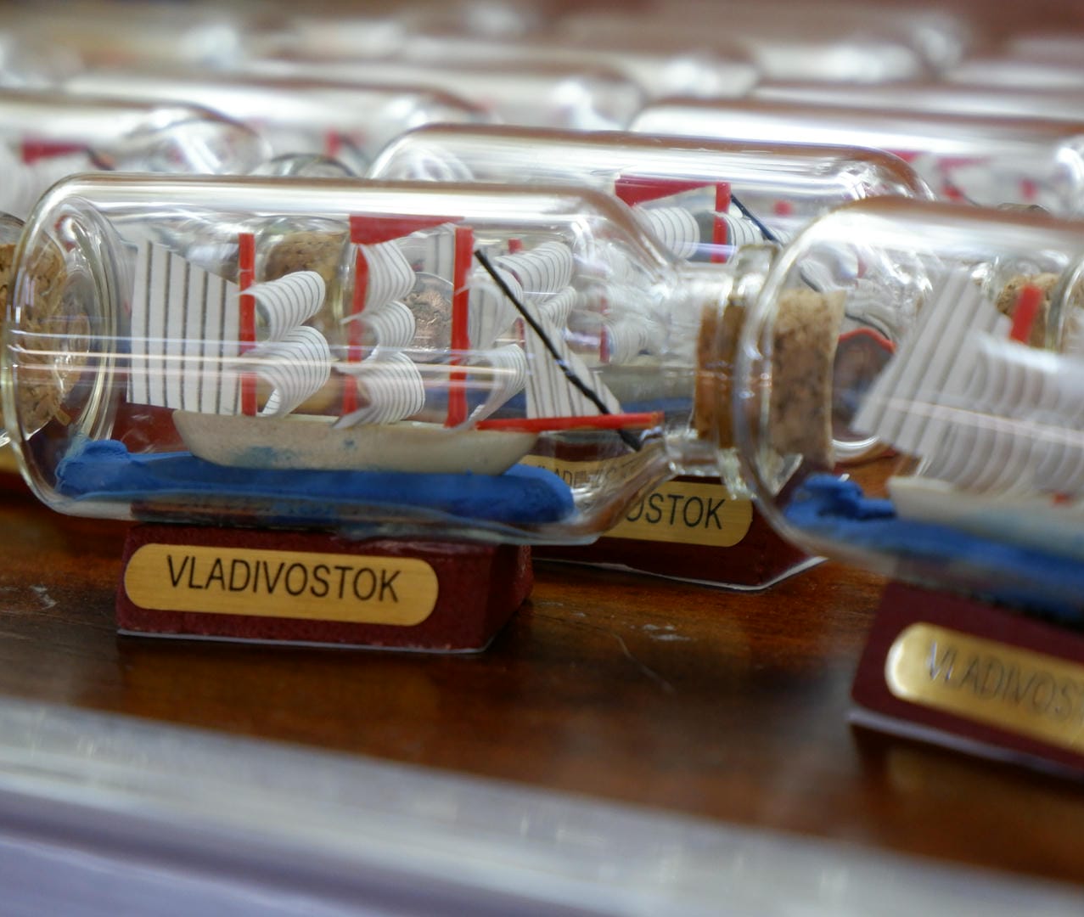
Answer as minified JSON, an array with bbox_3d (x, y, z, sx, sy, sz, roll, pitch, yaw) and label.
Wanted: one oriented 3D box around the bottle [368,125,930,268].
[{"bbox_3d":[0.025,-0.025,0.440,0.099,0.047,0.047,4,13,19],"label":"bottle"}]

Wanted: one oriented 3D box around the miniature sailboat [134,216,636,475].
[{"bbox_3d":[-0.019,-0.015,0.387,0.068,0.034,0.018,2,13,11],"label":"miniature sailboat"}]

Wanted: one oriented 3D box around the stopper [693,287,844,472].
[{"bbox_3d":[0.030,-0.011,0.378,0.017,0.024,0.024,2,13,11],"label":"stopper"}]

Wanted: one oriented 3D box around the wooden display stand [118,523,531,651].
[{"bbox_3d":[-0.029,0.015,0.400,0.049,0.014,0.030,2,13,12],"label":"wooden display stand"}]

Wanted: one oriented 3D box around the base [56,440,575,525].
[{"bbox_3d":[-0.030,0.004,0.394,0.068,0.009,0.032,2,13,11],"label":"base"}]

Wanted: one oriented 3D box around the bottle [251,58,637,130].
[{"bbox_3d":[-0.013,-0.052,0.563,0.099,0.047,0.047,2,13,8],"label":"bottle"}]

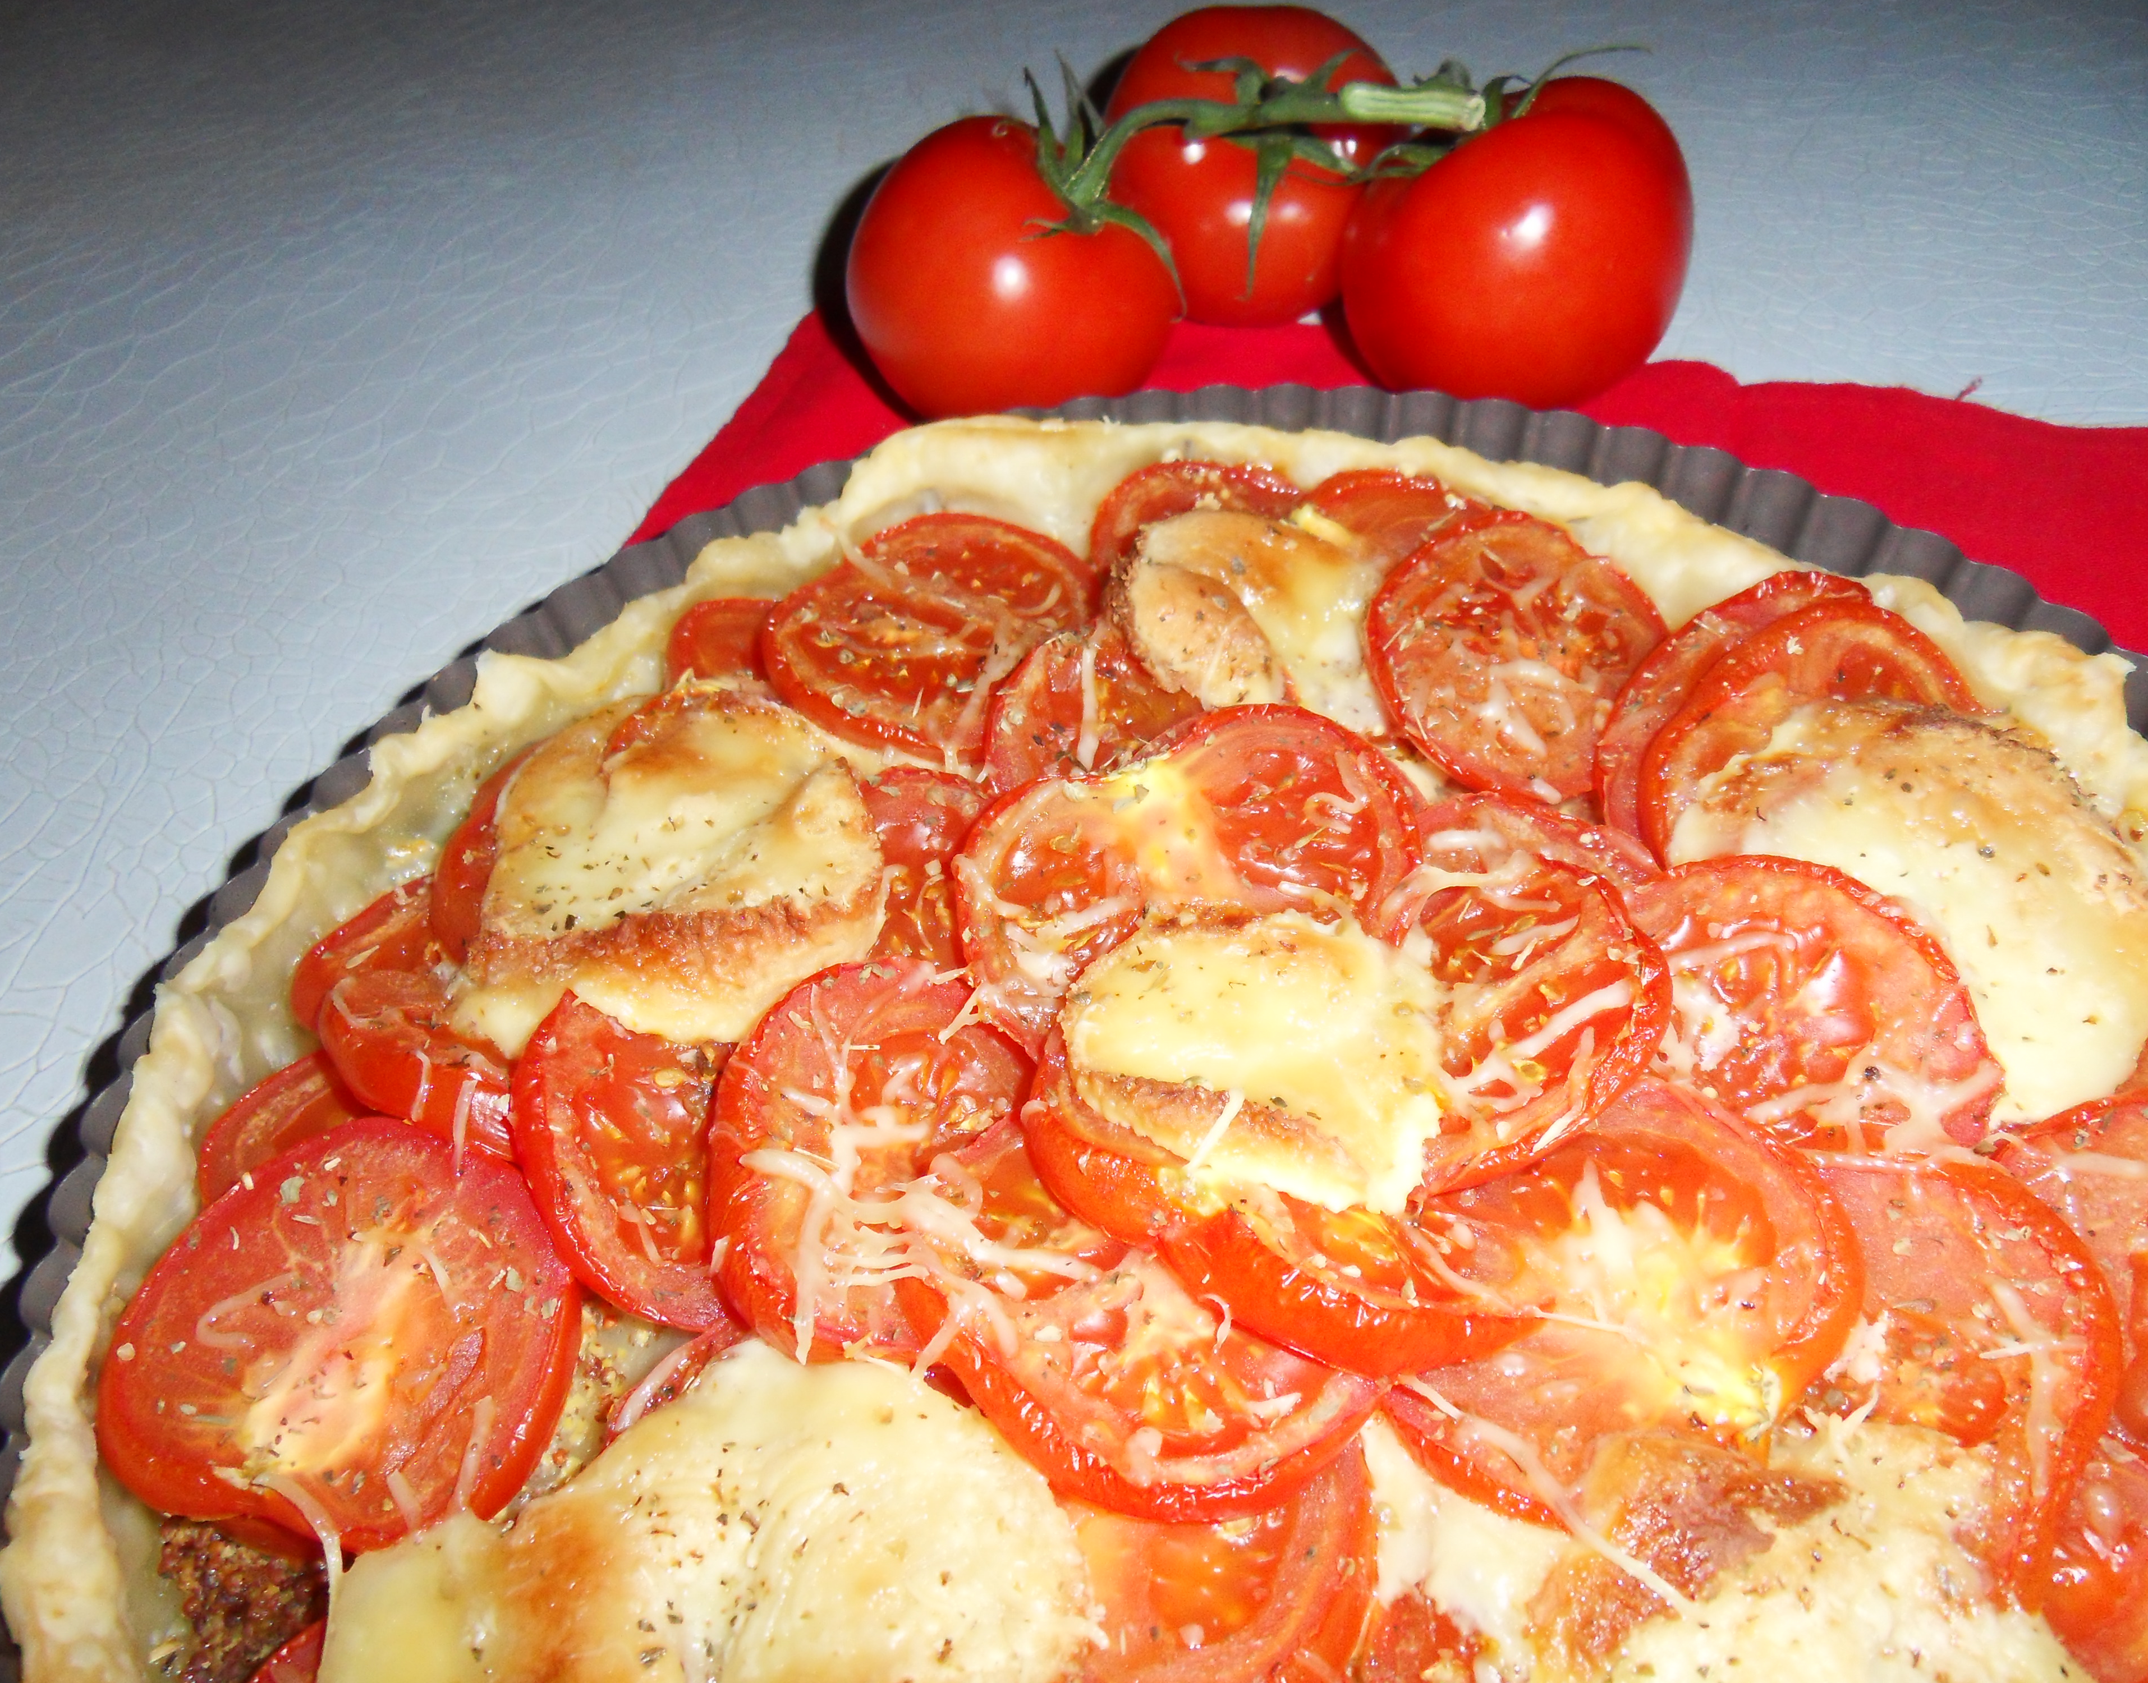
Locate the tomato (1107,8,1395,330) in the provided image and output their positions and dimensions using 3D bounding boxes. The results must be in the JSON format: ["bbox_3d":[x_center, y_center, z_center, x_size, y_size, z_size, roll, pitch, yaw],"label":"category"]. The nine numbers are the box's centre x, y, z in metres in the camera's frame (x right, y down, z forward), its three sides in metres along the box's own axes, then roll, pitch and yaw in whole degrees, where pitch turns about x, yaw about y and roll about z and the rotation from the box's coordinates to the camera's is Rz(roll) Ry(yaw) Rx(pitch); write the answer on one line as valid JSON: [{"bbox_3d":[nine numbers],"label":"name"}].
[{"bbox_3d":[0.039,-0.145,0.336,0.069,0.058,0.069,-1,79,6],"label":"tomato"}]

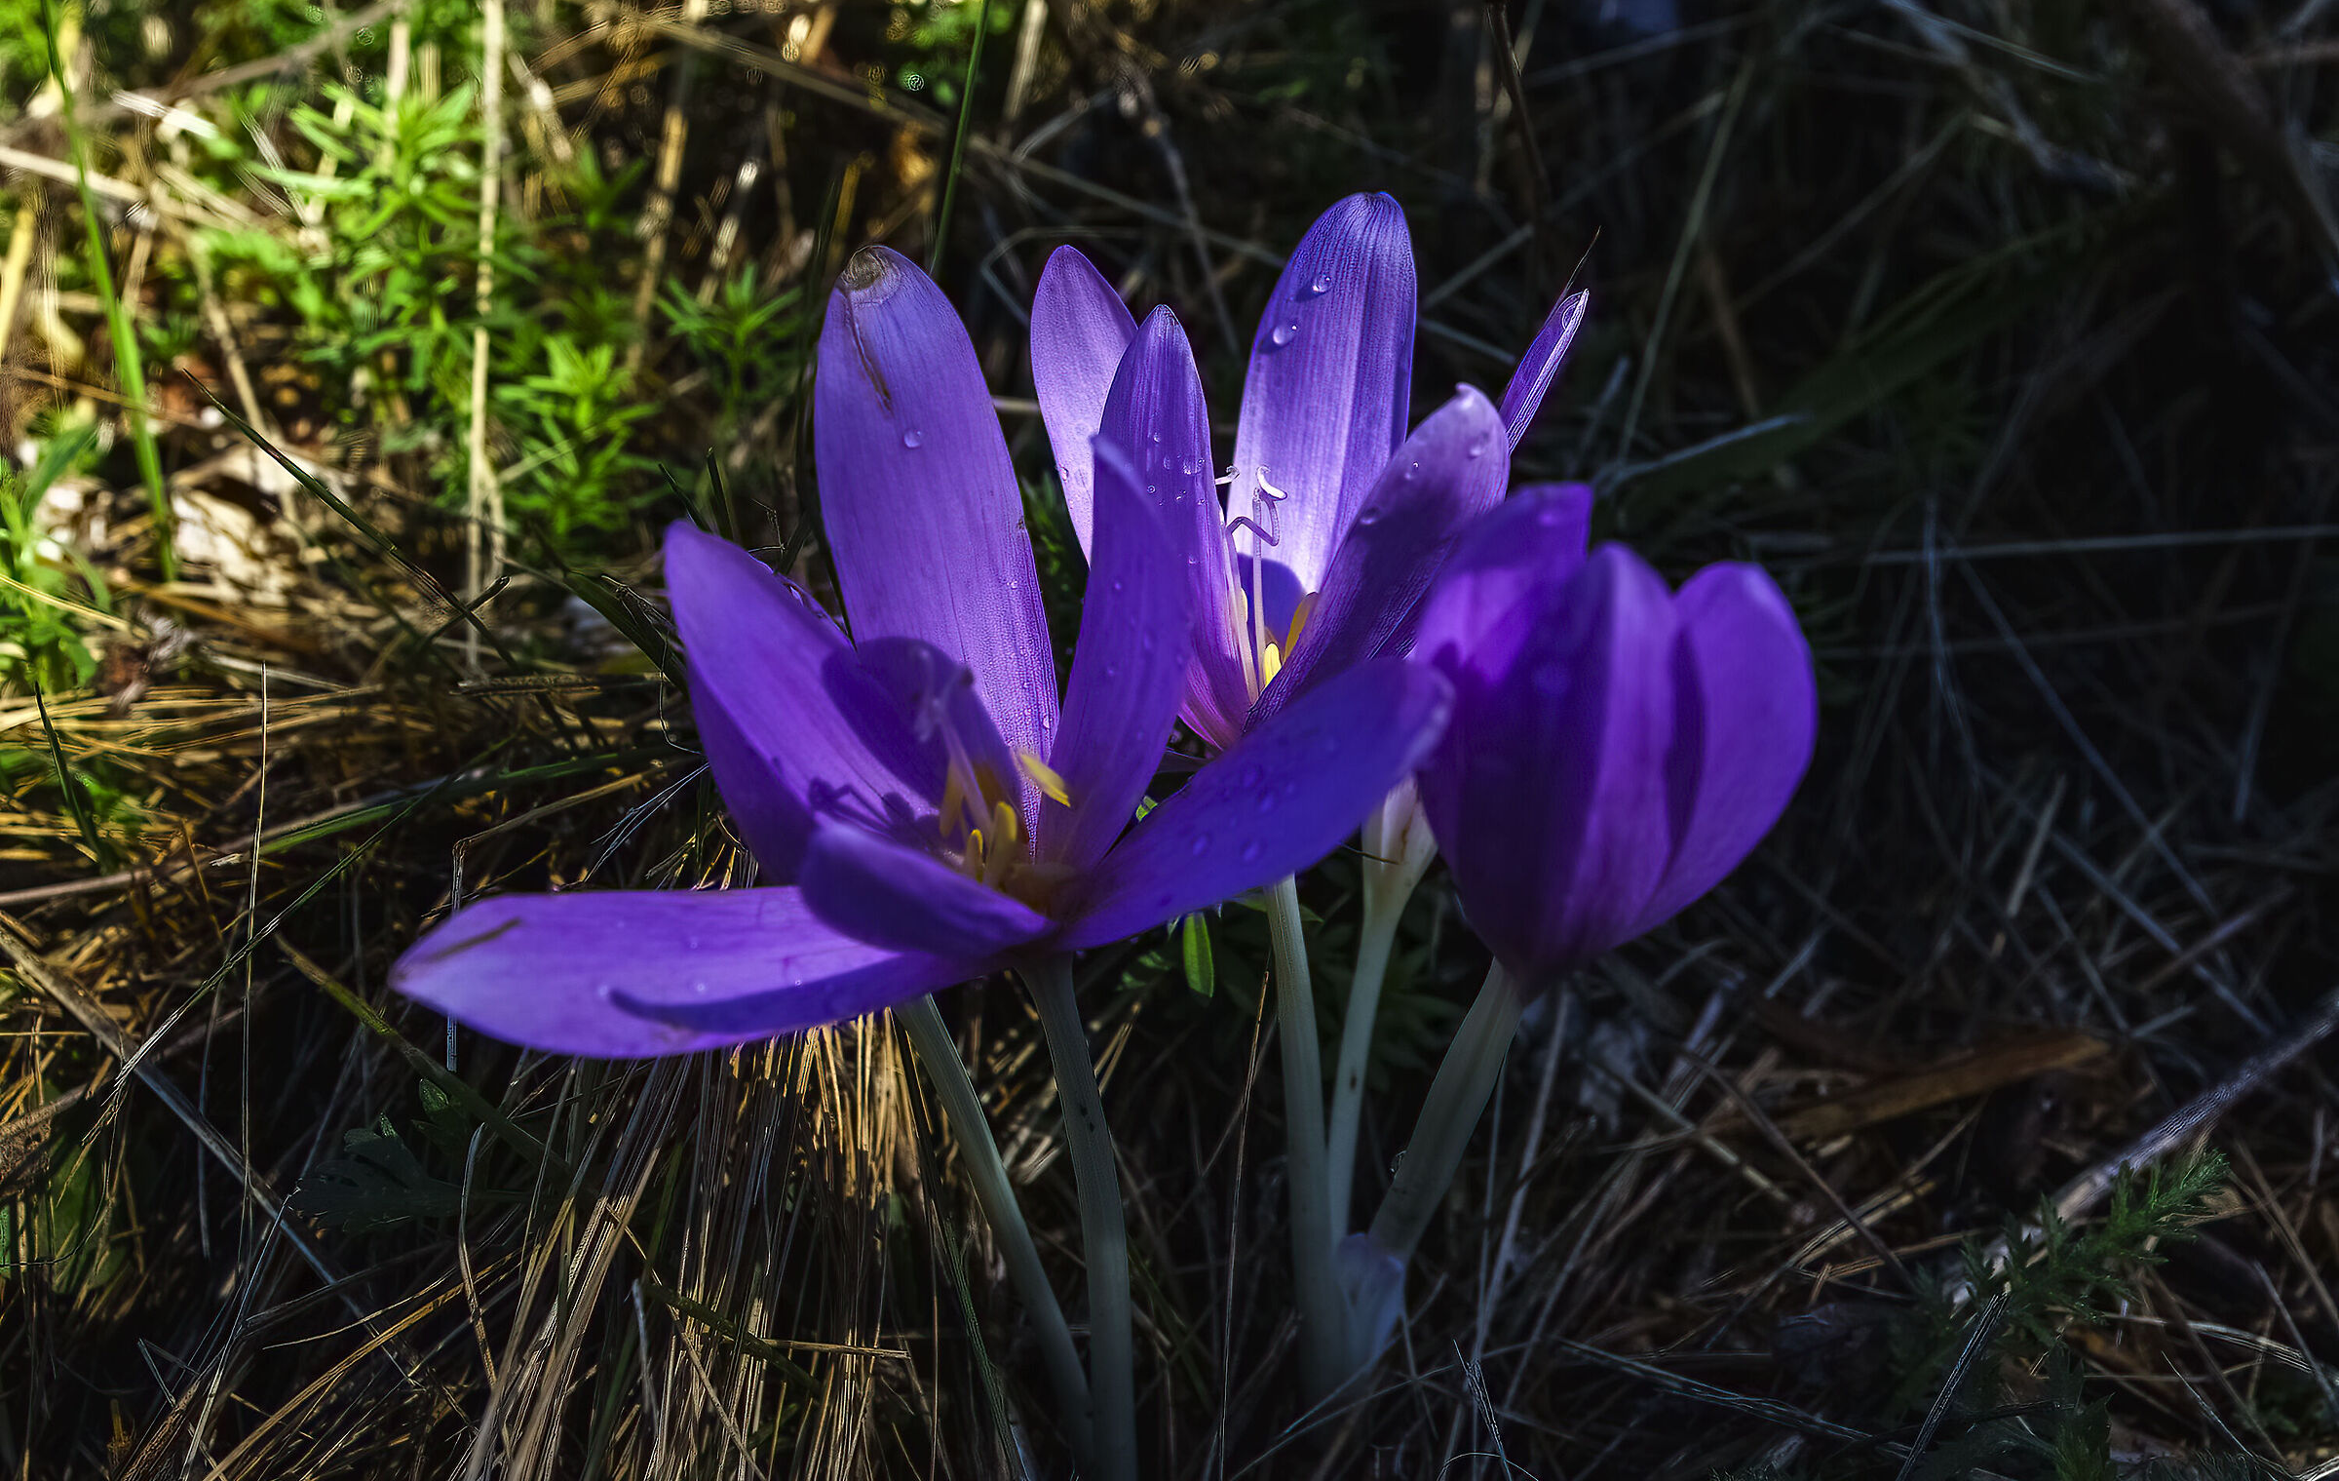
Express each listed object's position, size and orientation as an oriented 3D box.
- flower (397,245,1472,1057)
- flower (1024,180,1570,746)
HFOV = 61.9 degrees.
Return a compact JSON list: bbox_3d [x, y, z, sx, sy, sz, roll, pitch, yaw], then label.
[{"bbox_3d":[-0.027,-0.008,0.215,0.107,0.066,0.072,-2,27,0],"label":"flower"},{"bbox_3d":[0.017,-0.031,0.243,0.066,0.062,0.055,0,27,0],"label":"flower"}]

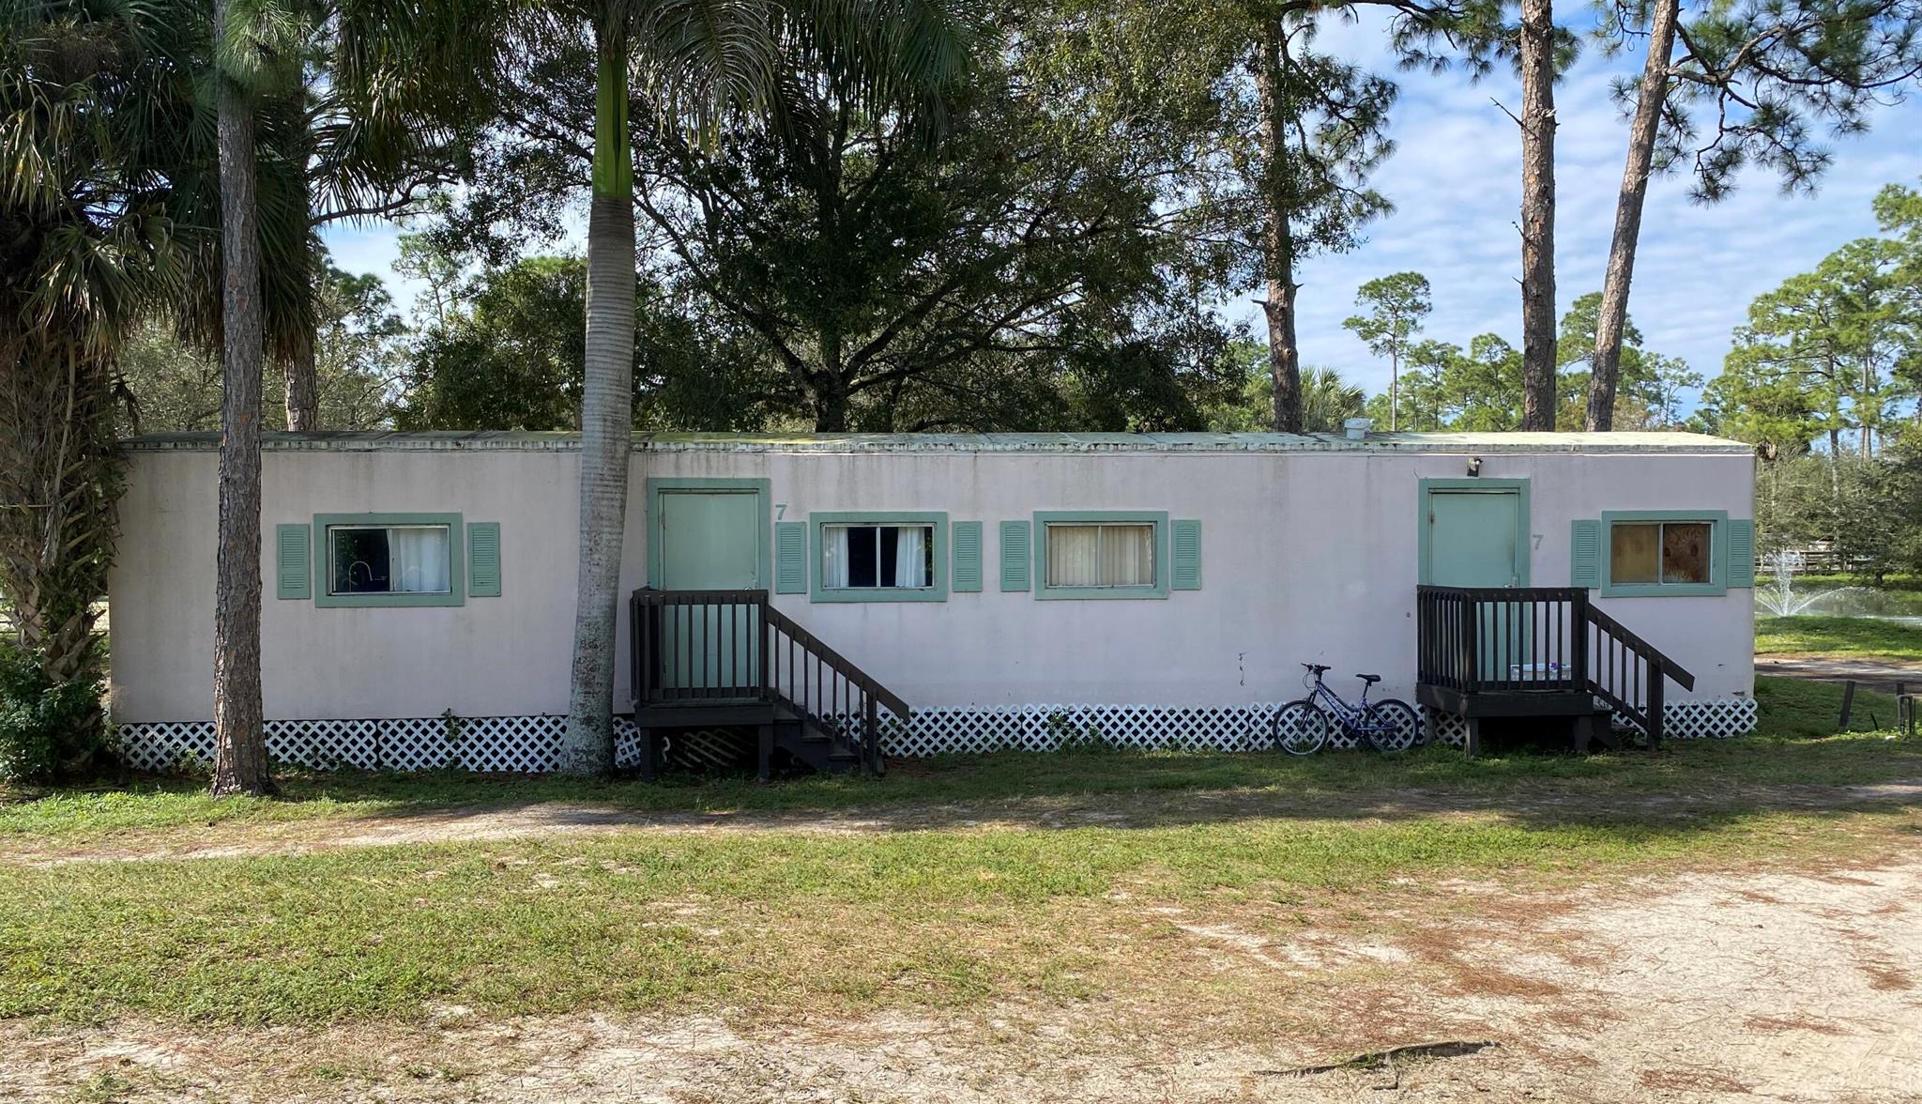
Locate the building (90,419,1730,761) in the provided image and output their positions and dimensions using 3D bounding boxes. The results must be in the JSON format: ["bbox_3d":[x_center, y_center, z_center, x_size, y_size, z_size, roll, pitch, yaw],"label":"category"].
[{"bbox_3d":[-0.013,0.329,15.937,16.293,3.360,3.450,0,1,-5],"label":"building"}]

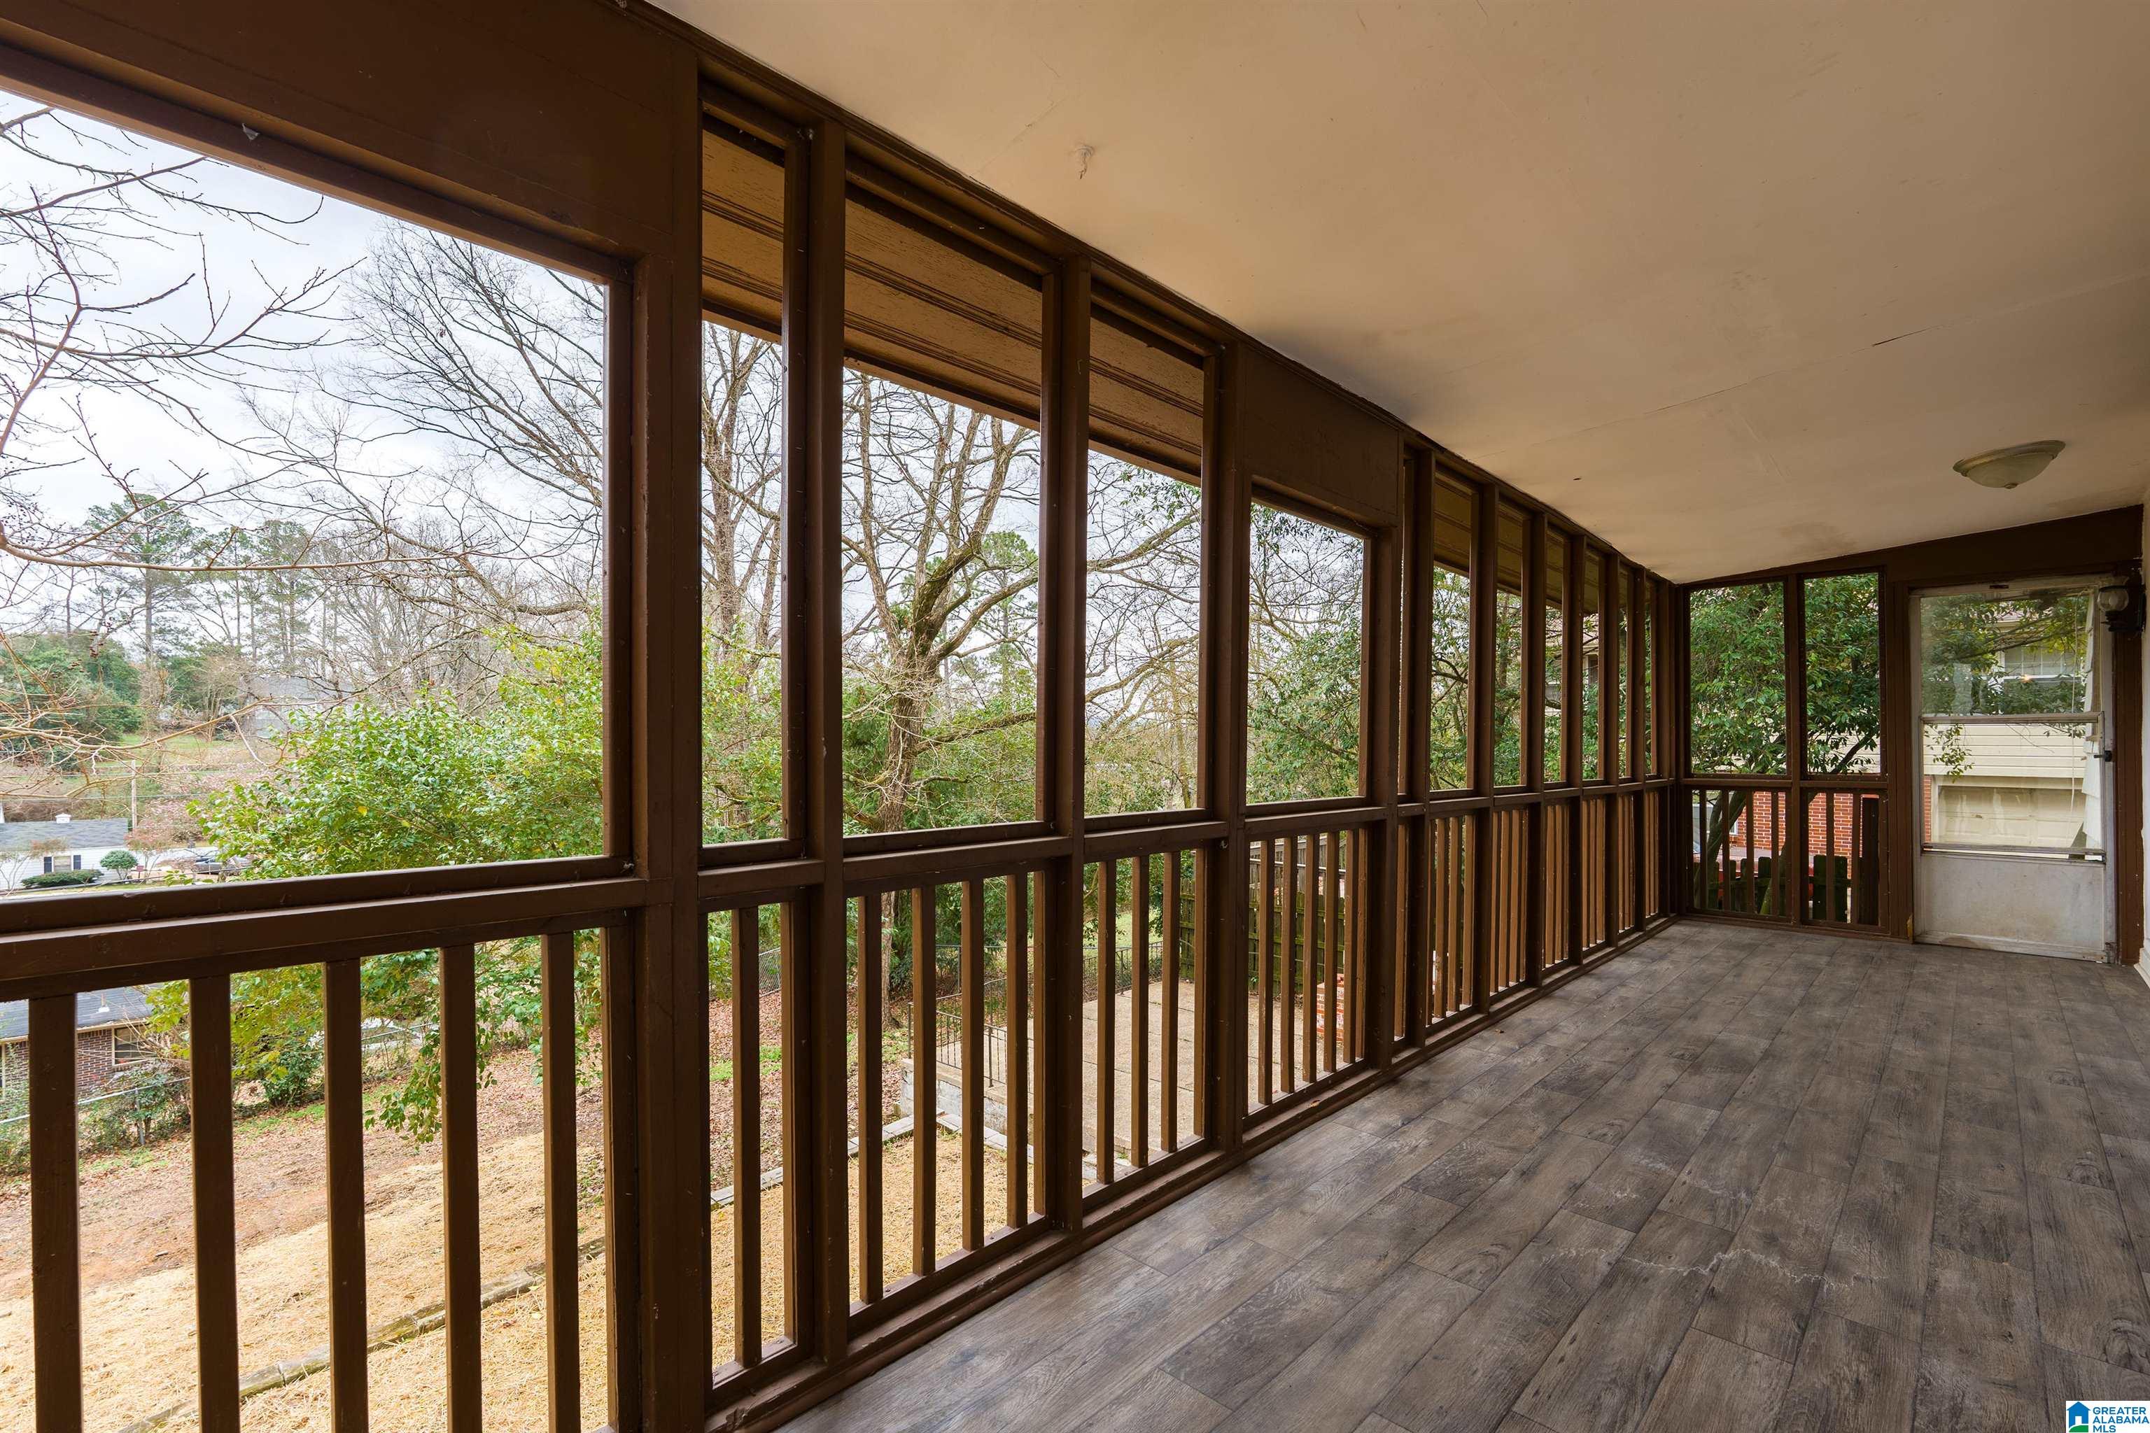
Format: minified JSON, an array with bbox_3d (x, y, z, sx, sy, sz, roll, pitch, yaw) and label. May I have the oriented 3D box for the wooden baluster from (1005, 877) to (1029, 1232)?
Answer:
[{"bbox_3d":[-0.126,0.707,2.038,0.034,0.736,0.036,-2,-3,43],"label":"wooden baluster"}]

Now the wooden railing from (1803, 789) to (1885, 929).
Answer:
[{"bbox_3d":[4.601,0.844,5.723,0.381,0.822,0.050,-2,-3,43],"label":"wooden railing"}]

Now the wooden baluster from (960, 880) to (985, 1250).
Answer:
[{"bbox_3d":[-0.211,0.702,1.947,0.034,0.737,0.036,-2,-3,43],"label":"wooden baluster"}]

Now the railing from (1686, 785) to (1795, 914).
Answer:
[{"bbox_3d":[4.222,0.848,6.077,0.549,0.819,0.050,-2,-3,43],"label":"railing"}]

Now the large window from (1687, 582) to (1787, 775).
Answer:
[{"bbox_3d":[4.231,-0.234,6.108,0.529,1.218,0.050,-2,-3,43],"label":"large window"}]

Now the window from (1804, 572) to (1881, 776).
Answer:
[{"bbox_3d":[4.615,-0.248,5.749,0.371,1.202,0.050,-2,-3,43],"label":"window"}]

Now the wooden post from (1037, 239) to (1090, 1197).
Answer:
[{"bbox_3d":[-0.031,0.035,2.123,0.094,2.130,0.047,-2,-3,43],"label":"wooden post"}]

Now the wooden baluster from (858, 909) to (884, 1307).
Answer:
[{"bbox_3d":[-0.381,0.699,1.765,0.034,0.732,0.036,-2,-3,43],"label":"wooden baluster"}]

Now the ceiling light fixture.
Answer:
[{"bbox_3d":[3.854,-1.012,3.938,0.340,0.135,0.340,-8,-7,43],"label":"ceiling light fixture"}]

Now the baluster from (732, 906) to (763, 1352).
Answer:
[{"bbox_3d":[-0.547,0.692,1.587,0.034,0.740,0.036,-2,-3,43],"label":"baluster"}]

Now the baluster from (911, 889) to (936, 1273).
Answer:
[{"bbox_3d":[-0.295,0.700,1.857,0.034,0.732,0.036,-2,-3,43],"label":"baluster"}]

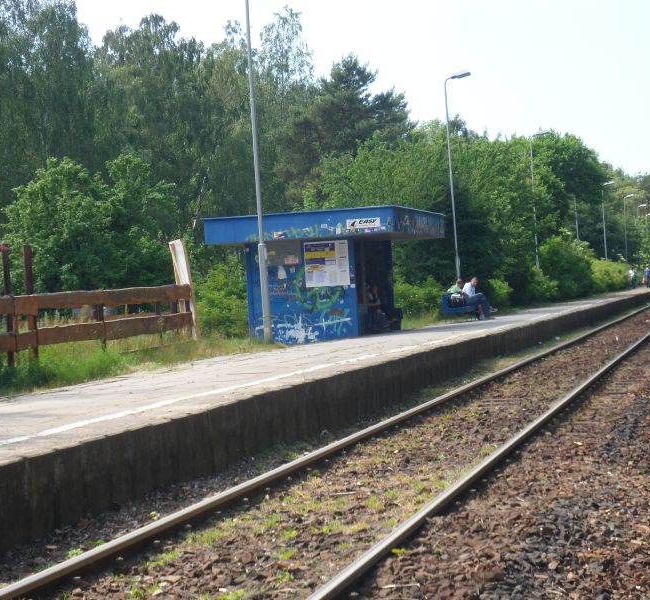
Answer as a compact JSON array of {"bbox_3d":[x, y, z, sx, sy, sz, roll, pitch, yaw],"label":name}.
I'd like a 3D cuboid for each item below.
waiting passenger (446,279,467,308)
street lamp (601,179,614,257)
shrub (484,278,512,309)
[{"bbox_3d":[3.488,-0.003,49.311,0.820,1.060,0.550,-3,0,12],"label":"waiting passenger"},{"bbox_3d":[20.320,-4.615,138.213,0.940,7.750,0.300,-3,0,12],"label":"street lamp"},{"bbox_3d":[5.208,-0.094,58.375,0.930,1.080,1.000,-3,0,12],"label":"shrub"}]

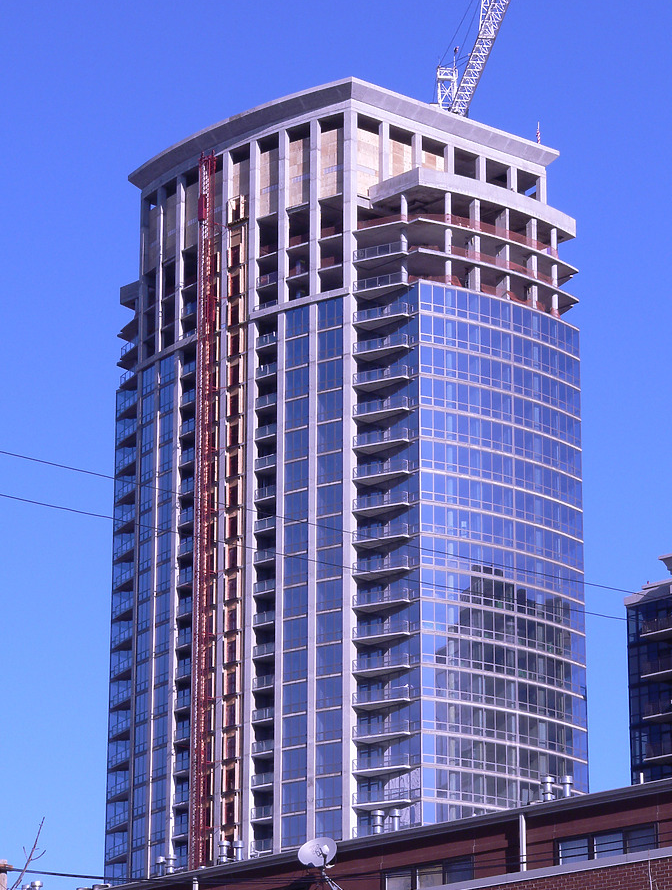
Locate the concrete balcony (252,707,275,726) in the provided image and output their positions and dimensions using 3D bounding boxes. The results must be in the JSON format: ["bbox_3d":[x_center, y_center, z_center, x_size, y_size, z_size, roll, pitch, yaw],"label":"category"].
[{"bbox_3d":[-5.910,24.830,277.800,3.090,1.270,1.800,-15,-23,41],"label":"concrete balcony"}]

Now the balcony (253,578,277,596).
[{"bbox_3d":[-6.339,13.814,290.741,3.000,1.250,1.350,-13,-20,40],"label":"balcony"}]

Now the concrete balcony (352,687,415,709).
[{"bbox_3d":[4.511,22.950,274.387,5.610,1.250,2.440,-10,-20,29],"label":"concrete balcony"}]

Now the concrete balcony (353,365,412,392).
[{"bbox_3d":[4.360,-6.250,278.720,5.370,1.270,2.300,-13,-21,37],"label":"concrete balcony"}]

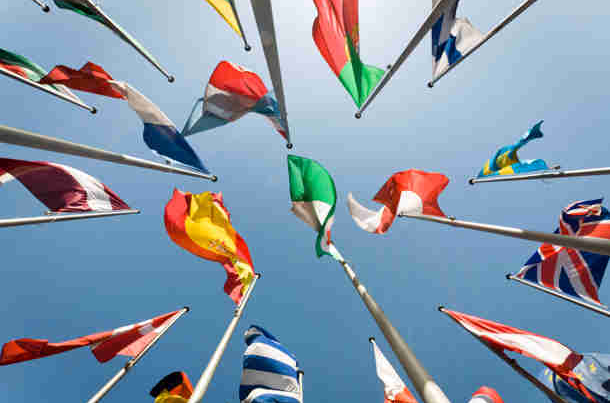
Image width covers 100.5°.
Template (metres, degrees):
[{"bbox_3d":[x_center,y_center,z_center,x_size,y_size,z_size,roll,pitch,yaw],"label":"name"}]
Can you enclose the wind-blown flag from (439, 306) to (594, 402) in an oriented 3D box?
[{"bbox_3d":[2.715,1.874,3.856,0.450,2.100,0.800,0,-89,-2],"label":"wind-blown flag"}]

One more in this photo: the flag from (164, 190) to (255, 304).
[{"bbox_3d":[-1.138,0.598,3.877,0.600,1.800,1.700,-20,-89,-1],"label":"flag"}]

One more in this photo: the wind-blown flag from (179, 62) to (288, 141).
[{"bbox_3d":[-0.868,-1.279,4.010,1.350,1.600,0.650,30,-90,-2],"label":"wind-blown flag"}]

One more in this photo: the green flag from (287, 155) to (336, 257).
[{"bbox_3d":[0.135,0.122,3.958,0.550,1.700,1.450,-30,-89,-1],"label":"green flag"}]

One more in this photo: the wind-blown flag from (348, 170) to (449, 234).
[{"bbox_3d":[1.331,-0.005,4.091,1.300,1.550,0.650,18,-90,-2],"label":"wind-blown flag"}]

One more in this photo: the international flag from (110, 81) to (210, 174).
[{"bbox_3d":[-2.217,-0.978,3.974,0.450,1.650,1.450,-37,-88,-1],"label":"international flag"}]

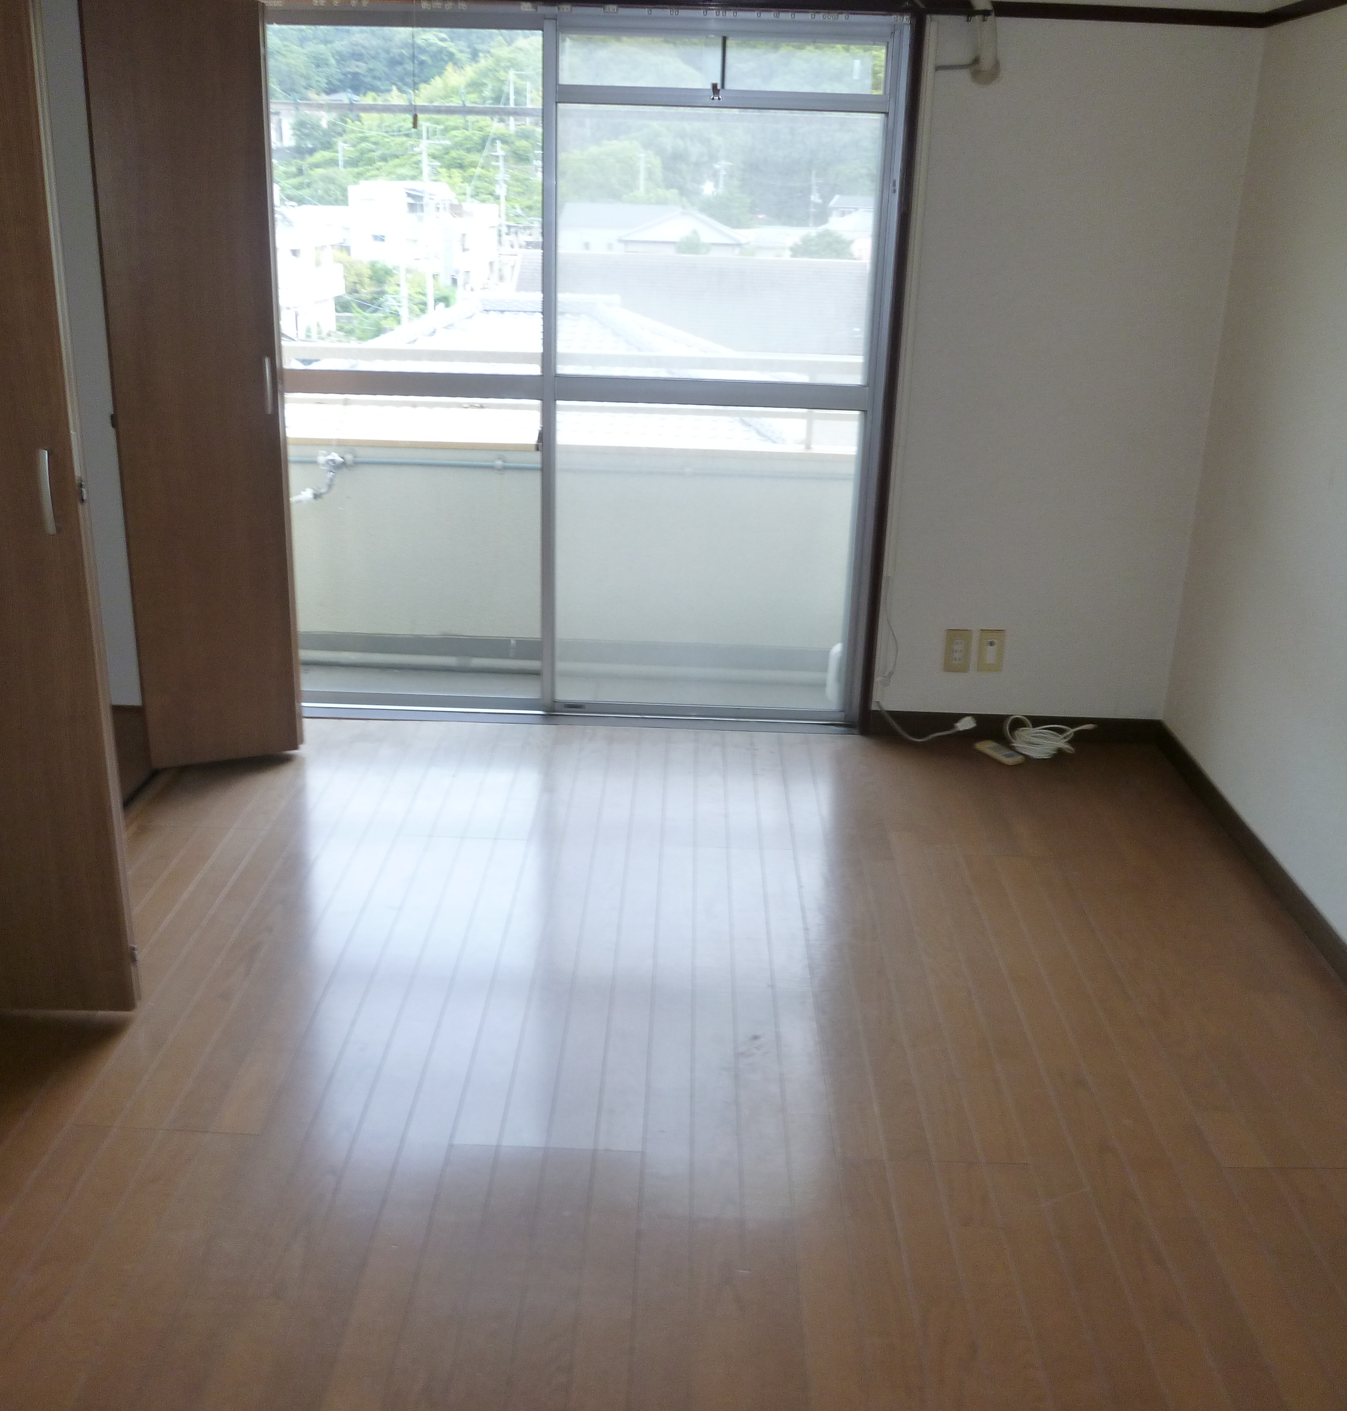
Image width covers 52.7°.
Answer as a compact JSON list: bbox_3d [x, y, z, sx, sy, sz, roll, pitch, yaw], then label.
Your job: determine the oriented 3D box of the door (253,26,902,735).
[{"bbox_3d":[-0.310,-0.819,3.570,1.680,1.800,0.100,2,20,2],"label":"door"}]

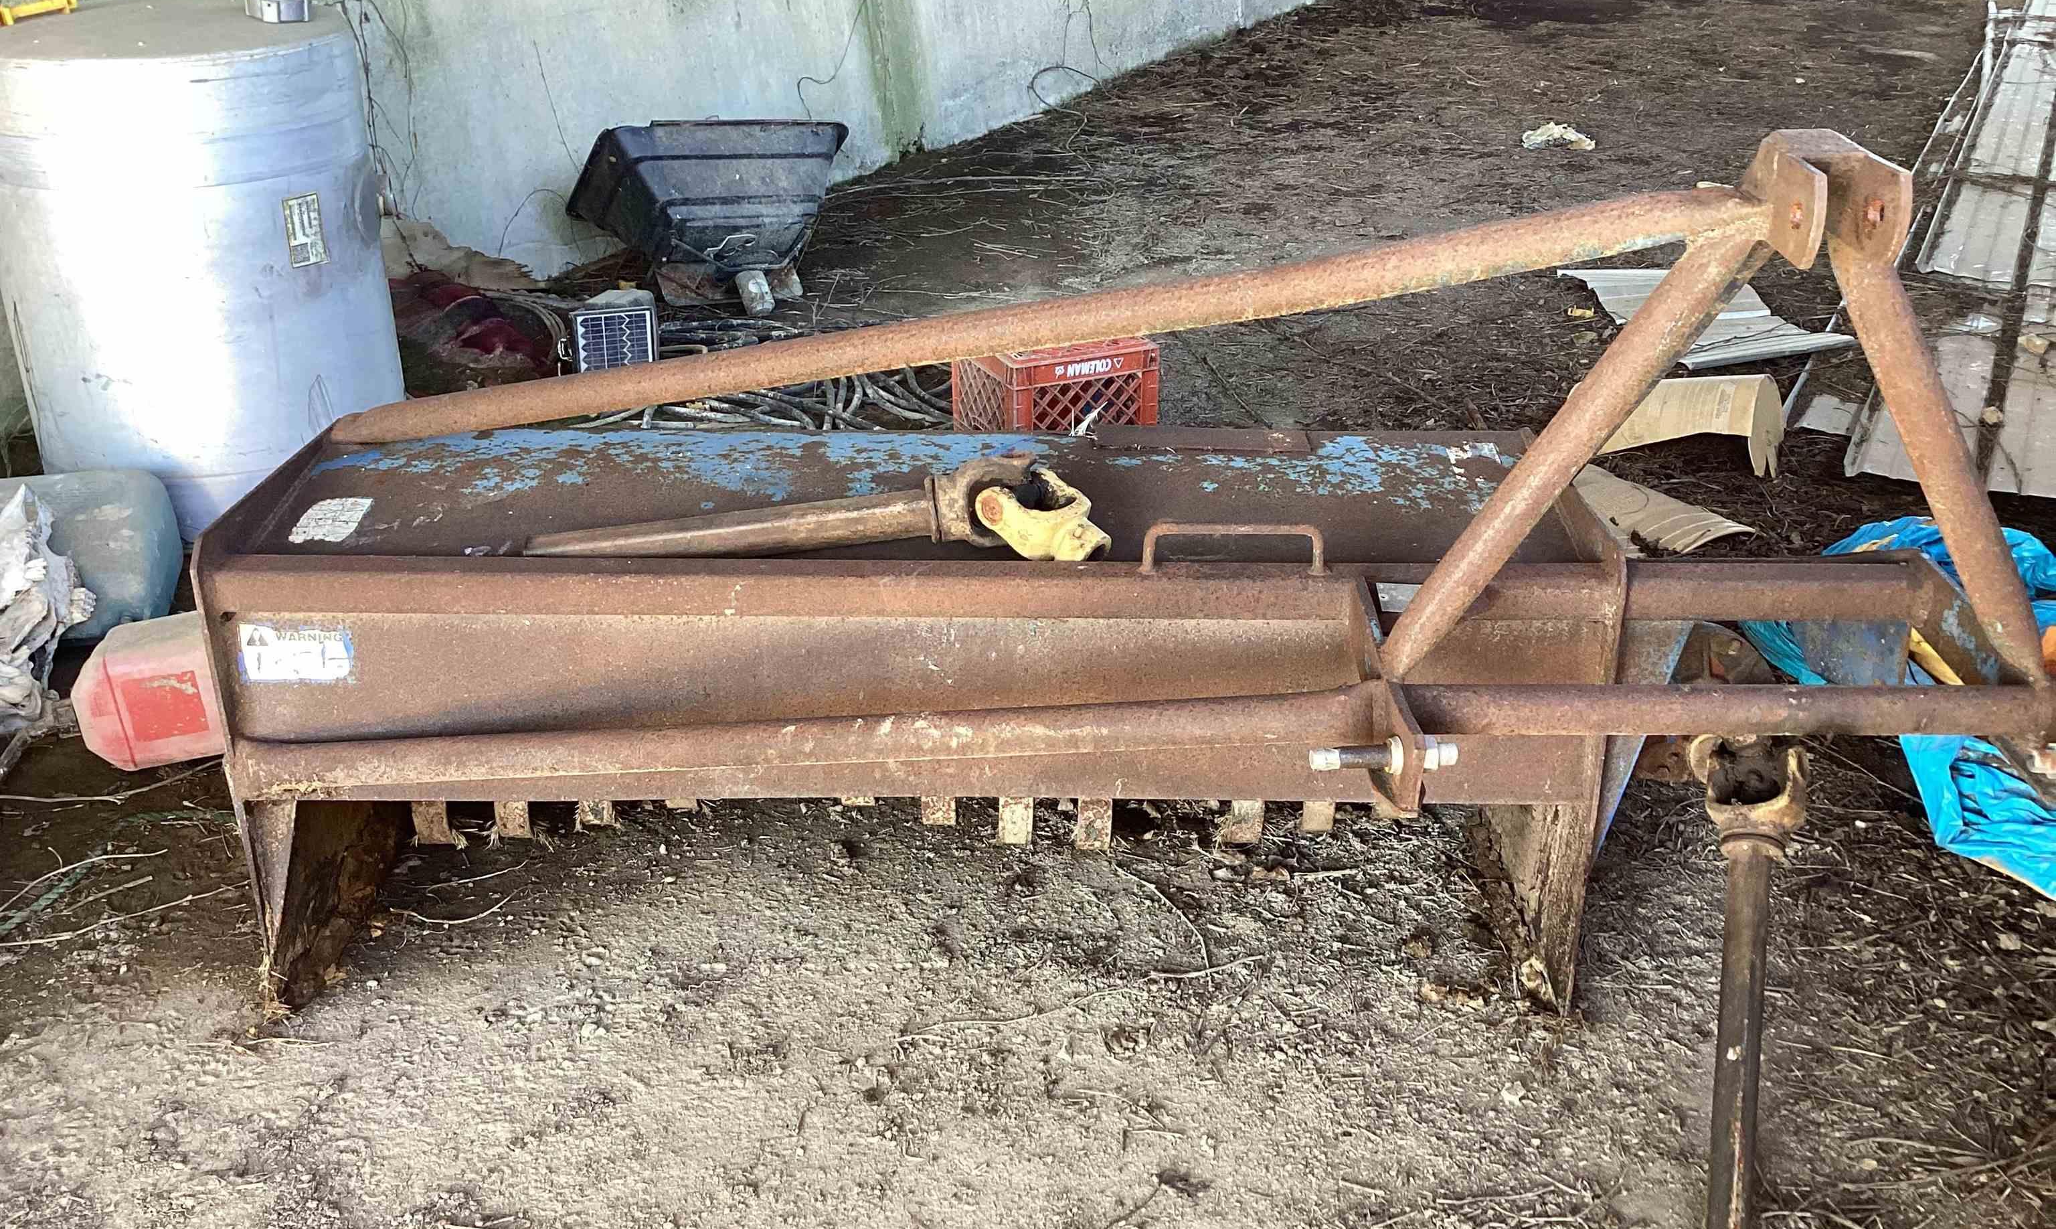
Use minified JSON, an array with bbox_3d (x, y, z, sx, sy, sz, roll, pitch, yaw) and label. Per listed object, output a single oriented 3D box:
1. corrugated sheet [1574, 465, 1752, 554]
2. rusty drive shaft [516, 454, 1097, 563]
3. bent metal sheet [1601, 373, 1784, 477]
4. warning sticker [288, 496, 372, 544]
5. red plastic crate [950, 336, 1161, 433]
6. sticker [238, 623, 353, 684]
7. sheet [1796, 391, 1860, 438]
[{"bbox_3d":[1.173,-0.252,3.751,0.330,0.075,0.490,-13,28,-26],"label":"corrugated sheet"},{"bbox_3d":[-0.240,-0.103,2.125,0.670,0.110,0.125,-3,25,-4],"label":"rusty drive shaft"},{"bbox_3d":[1.355,-0.406,3.932,0.440,0.200,0.200,4,25,7],"label":"bent metal sheet"},{"bbox_3d":[-0.836,-0.113,2.210,0.068,0.004,0.105,1,33,0],"label":"warning sticker"},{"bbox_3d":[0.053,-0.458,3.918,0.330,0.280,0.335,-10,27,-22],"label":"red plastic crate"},{"bbox_3d":[-0.832,0.045,2.090,0.130,0.072,0.004,1,25,0],"label":"sticker"},{"bbox_3d":[1.845,-0.445,4.215,0.150,0.020,0.270,14,28,27],"label":"sheet"}]

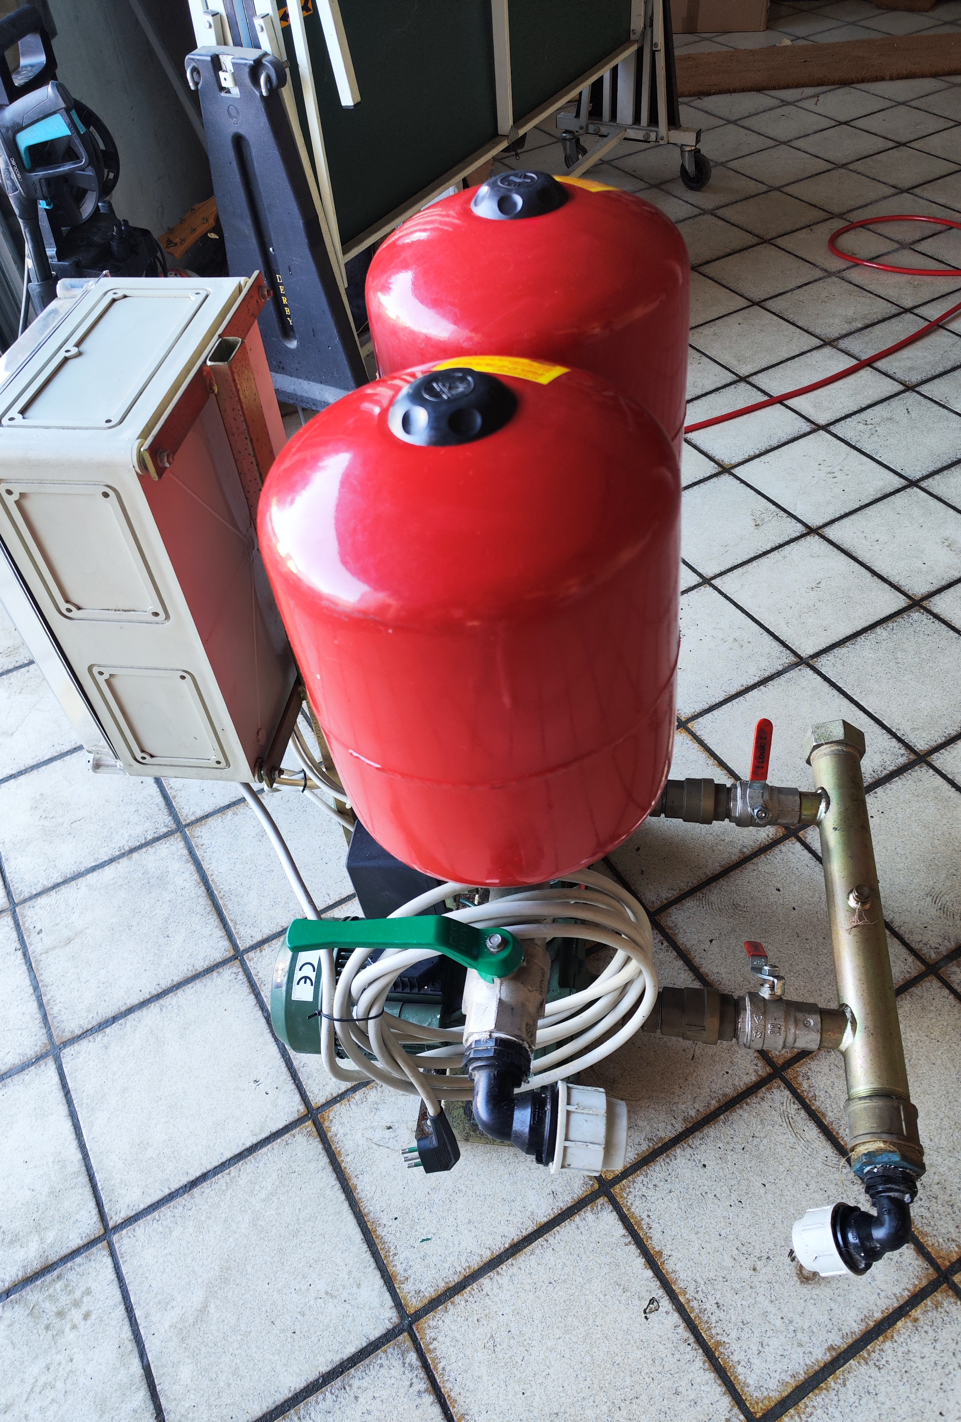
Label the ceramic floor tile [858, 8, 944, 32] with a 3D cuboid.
[{"bbox_3d":[1.677,-2.740,3.954,0.246,0.010,0.246,-26,51,-17],"label":"ceramic floor tile"}]

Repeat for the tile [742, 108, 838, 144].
[{"bbox_3d":[1.041,-1.988,3.344,0.246,0.010,0.246,-26,51,-17],"label":"tile"}]

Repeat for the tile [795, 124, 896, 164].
[{"bbox_3d":[1.170,-1.827,3.188,0.246,0.010,0.246,-26,51,-17],"label":"tile"}]

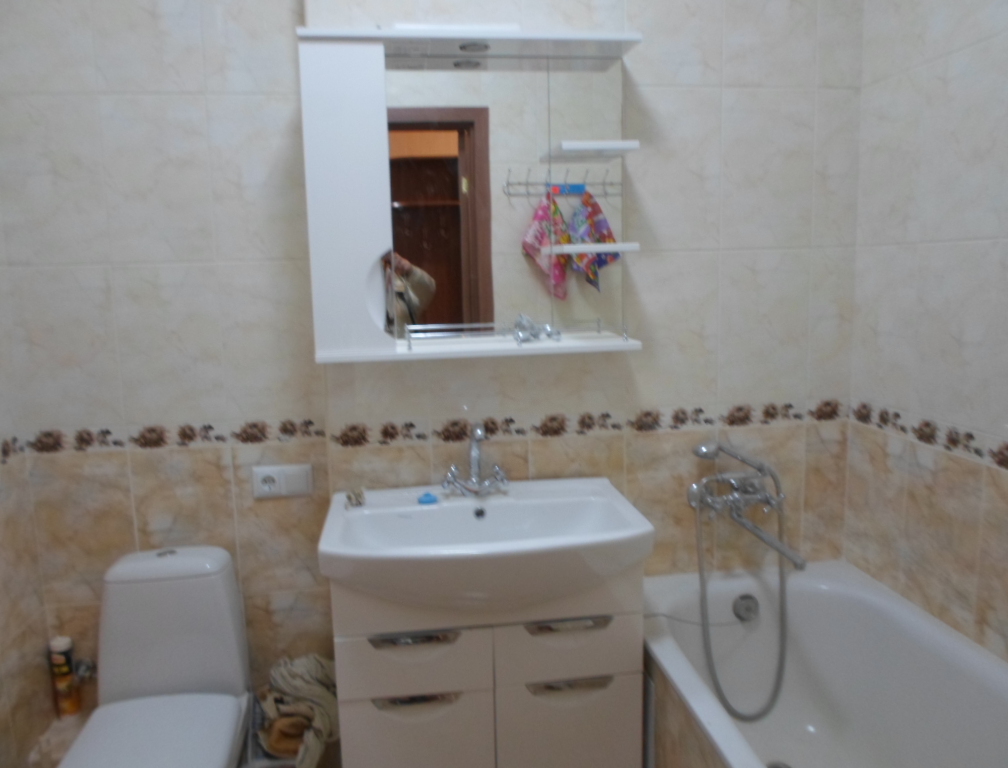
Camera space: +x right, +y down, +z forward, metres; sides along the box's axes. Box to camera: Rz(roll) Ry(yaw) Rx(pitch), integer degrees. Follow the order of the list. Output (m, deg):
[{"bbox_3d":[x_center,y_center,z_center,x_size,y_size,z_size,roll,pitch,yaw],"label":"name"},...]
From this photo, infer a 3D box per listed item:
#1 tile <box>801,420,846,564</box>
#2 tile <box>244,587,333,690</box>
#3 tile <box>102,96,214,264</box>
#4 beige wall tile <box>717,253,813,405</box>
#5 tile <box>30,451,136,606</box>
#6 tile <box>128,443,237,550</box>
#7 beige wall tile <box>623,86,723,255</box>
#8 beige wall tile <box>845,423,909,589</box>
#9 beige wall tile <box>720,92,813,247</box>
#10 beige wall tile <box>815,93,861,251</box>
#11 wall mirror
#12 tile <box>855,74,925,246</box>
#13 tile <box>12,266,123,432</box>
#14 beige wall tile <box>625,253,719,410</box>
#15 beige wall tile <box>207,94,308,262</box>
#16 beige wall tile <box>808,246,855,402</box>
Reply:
[{"bbox_3d":[0.883,0.303,2.044,0.120,0.398,0.010,-2,8,-7],"label":"tile"},{"bbox_3d":[-0.568,0.745,2.008,0.248,0.398,0.010,-2,8,-7],"label":"tile"},{"bbox_3d":[-0.844,-0.498,1.801,0.249,0.399,0.010,-2,8,-7],"label":"tile"},{"bbox_3d":[0.679,-0.148,1.933,0.250,0.402,0.010,-2,8,-8],"label":"beige wall tile"},{"bbox_3d":[-1.053,0.367,1.870,0.231,0.400,0.010,-2,8,-8],"label":"tile"},{"bbox_3d":[-0.815,0.357,1.902,0.250,0.400,0.010,-2,8,-8],"label":"tile"},{"bbox_3d":[0.429,-0.541,1.869,0.250,0.399,0.010,-2,8,-7],"label":"beige wall tile"},{"bbox_3d":[0.958,0.313,1.903,0.010,0.395,0.247,-2,8,-8],"label":"beige wall tile"},{"bbox_3d":[0.669,-0.543,1.880,0.250,0.396,0.010,-2,8,-8],"label":"beige wall tile"},{"bbox_3d":[0.864,-0.558,1.923,0.120,0.399,0.010,-2,8,-7],"label":"beige wall tile"},{"bbox_3d":[-0.065,-0.433,1.739,0.757,0.723,0.158,-2,8,-7],"label":"wall mirror"},{"bbox_3d":[0.941,-0.544,1.808,0.010,0.401,0.246,-2,8,-7],"label":"tile"},{"bbox_3d":[-1.064,-0.090,1.809,0.231,0.402,0.010,-2,8,-8],"label":"tile"},{"bbox_3d":[0.431,-0.138,1.900,0.250,0.402,0.010,-2,8,-8],"label":"beige wall tile"},{"bbox_3d":[-0.589,-0.505,1.820,0.247,0.396,0.010,-2,8,-8],"label":"beige wall tile"},{"bbox_3d":[0.873,-0.161,1.978,0.120,0.399,0.010,-2,8,-7],"label":"beige wall tile"}]

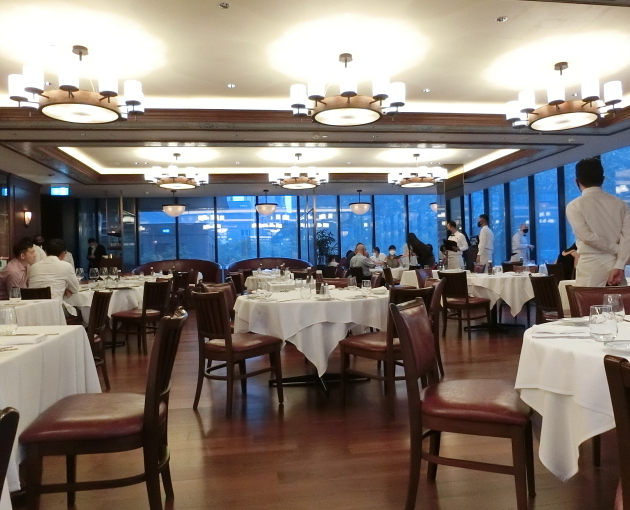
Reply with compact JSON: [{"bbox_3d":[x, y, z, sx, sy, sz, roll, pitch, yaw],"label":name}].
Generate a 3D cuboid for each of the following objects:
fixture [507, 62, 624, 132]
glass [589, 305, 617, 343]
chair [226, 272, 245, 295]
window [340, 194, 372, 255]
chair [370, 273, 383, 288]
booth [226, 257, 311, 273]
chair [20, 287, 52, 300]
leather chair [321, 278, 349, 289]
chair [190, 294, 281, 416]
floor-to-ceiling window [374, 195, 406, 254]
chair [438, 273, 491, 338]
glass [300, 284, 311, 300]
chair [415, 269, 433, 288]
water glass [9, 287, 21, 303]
[{"bbox_3d":[2.844,-1.857,5.647,1.210,0.665,1.210,-1,-1,0],"label":"fixture"},{"bbox_3d":[1.005,0.241,1.710,0.098,0.120,0.098,-1,-1,0],"label":"glass"},{"bbox_3d":[-1.428,0.784,9.769,0.460,0.880,0.540,-2,-1,45],"label":"chair"},{"bbox_3d":[1.200,-0.249,13.980,0.989,2.890,0.120,-1,-1,-8],"label":"window"},{"bbox_3d":[0.598,0.694,6.712,0.540,0.880,0.470,-1,-1,-7],"label":"chair"},{"bbox_3d":[-1.173,0.662,12.595,2.150,1.140,1.200,-1,-1,-8],"label":"booth"},{"bbox_3d":[-2.681,0.759,4.972,0.470,0.880,0.540,-2,-1,13],"label":"chair"},{"bbox_3d":[0.208,0.685,5.022,0.470,0.880,0.540,-2,-1,8],"label":"leather chair"},{"bbox_3d":[-0.587,0.690,3.672,0.470,0.880,0.540,-2,-1,43],"label":"chair"},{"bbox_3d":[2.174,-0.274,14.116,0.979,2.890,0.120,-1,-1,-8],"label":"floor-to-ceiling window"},{"bbox_3d":[2.018,0.656,6.622,0.540,0.880,0.470,-1,-1,-38],"label":"chair"},{"bbox_3d":[-0.075,0.302,3.988,0.088,0.118,0.088,-1,-1,-8],"label":"glass"},{"bbox_3d":[2.018,0.664,7.994,0.545,0.880,0.460,-2,-1,42],"label":"chair"},{"bbox_3d":[-2.641,0.351,4.330,0.088,0.125,0.088,-1,-1,0],"label":"water glass"}]

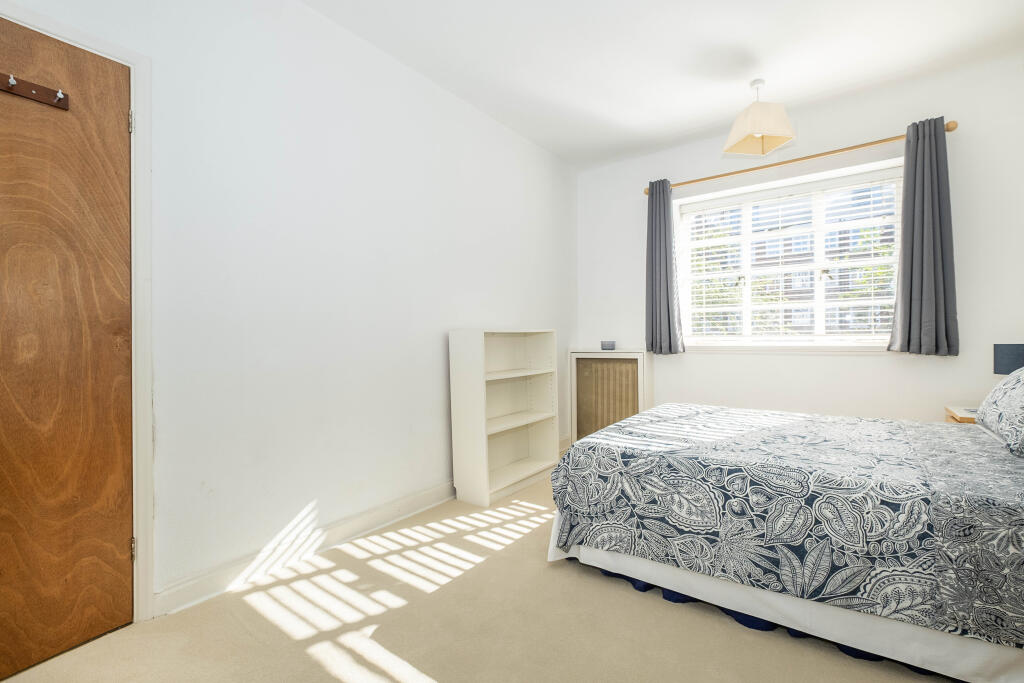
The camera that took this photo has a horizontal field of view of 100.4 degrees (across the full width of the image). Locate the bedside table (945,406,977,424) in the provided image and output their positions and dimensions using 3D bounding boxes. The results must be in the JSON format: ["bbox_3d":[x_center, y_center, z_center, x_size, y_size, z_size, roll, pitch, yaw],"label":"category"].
[{"bbox_3d":[2.575,0.681,2.215,0.420,0.595,0.440,-1,0,37],"label":"bedside table"}]

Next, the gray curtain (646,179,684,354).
[{"bbox_3d":[1.252,-0.605,3.506,0.300,1.395,0.130,-1,0,37],"label":"gray curtain"}]

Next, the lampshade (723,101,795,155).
[{"bbox_3d":[1.556,-1.347,2.692,0.290,0.235,0.290,0,0,1],"label":"lampshade"}]

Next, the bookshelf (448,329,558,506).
[{"bbox_3d":[-0.016,0.472,2.995,0.285,1.060,0.800,-1,0,37],"label":"bookshelf"}]

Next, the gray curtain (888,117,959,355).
[{"bbox_3d":[2.466,-0.616,2.574,0.300,1.395,0.130,-1,0,37],"label":"gray curtain"}]

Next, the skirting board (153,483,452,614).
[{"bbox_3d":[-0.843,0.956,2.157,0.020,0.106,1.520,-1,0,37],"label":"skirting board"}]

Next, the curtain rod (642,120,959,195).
[{"bbox_3d":[1.852,-1.259,3.038,1.850,0.055,0.060,-1,0,37],"label":"curtain rod"}]

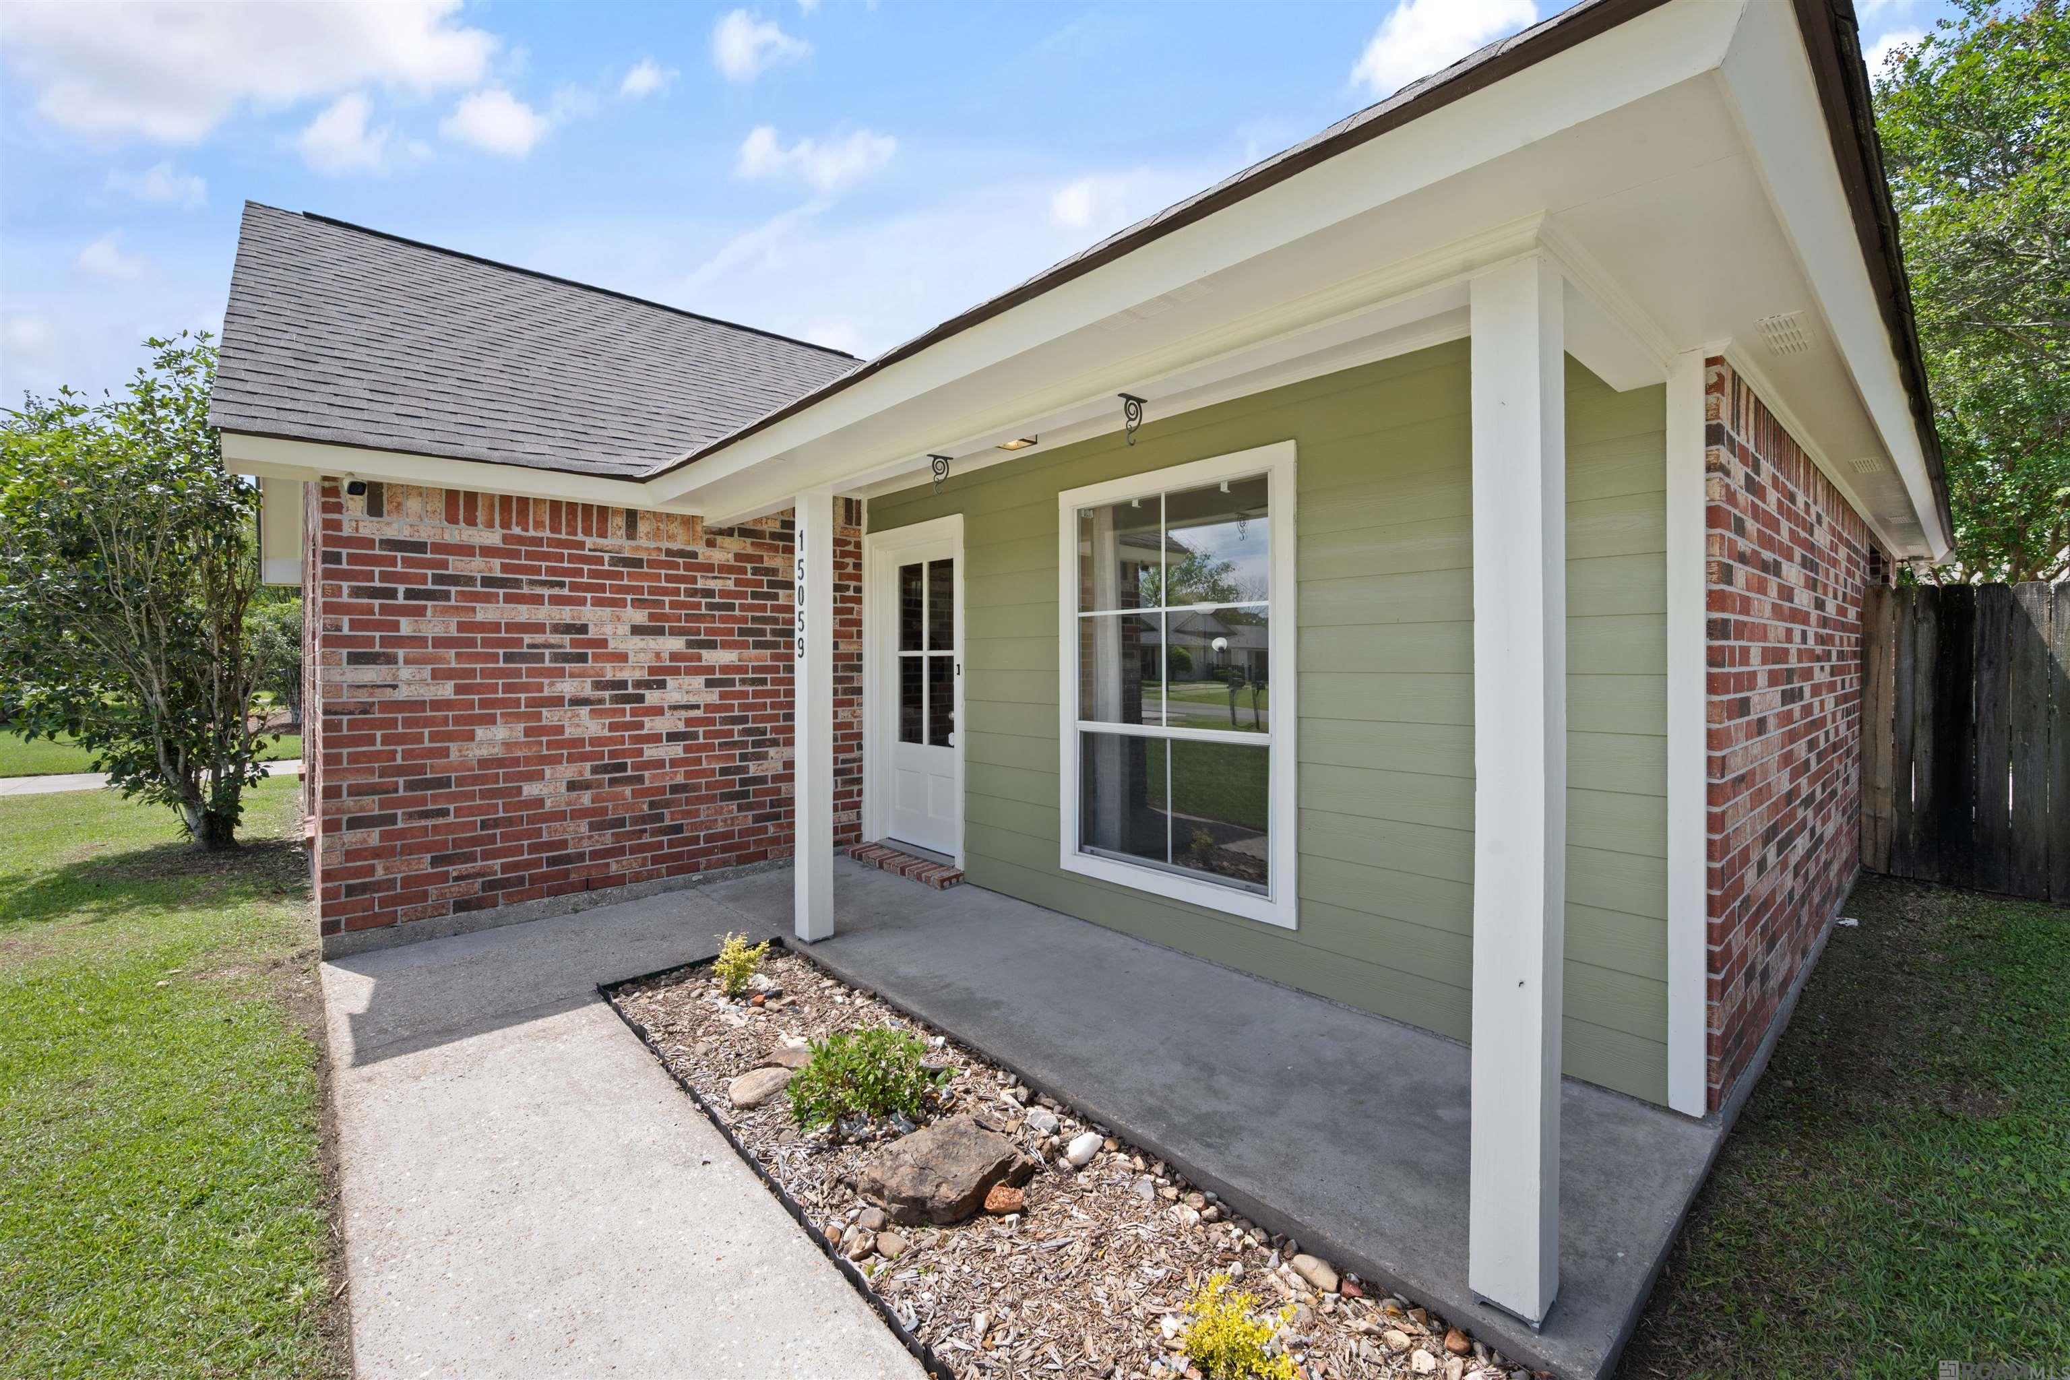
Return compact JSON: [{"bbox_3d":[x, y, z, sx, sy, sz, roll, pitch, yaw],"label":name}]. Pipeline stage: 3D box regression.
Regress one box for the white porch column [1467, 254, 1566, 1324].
[{"bbox_3d":[1.016,0.207,1.700,0.145,2.140,0.130,-1,2,-42],"label":"white porch column"}]

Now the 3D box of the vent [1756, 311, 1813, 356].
[{"bbox_3d":[2.079,-0.986,2.225,0.320,0.015,0.105,-1,2,-42],"label":"vent"}]

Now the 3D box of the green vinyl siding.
[{"bbox_3d":[0.355,-0.040,3.960,0.050,2.430,4.390,-1,2,-43],"label":"green vinyl siding"}]

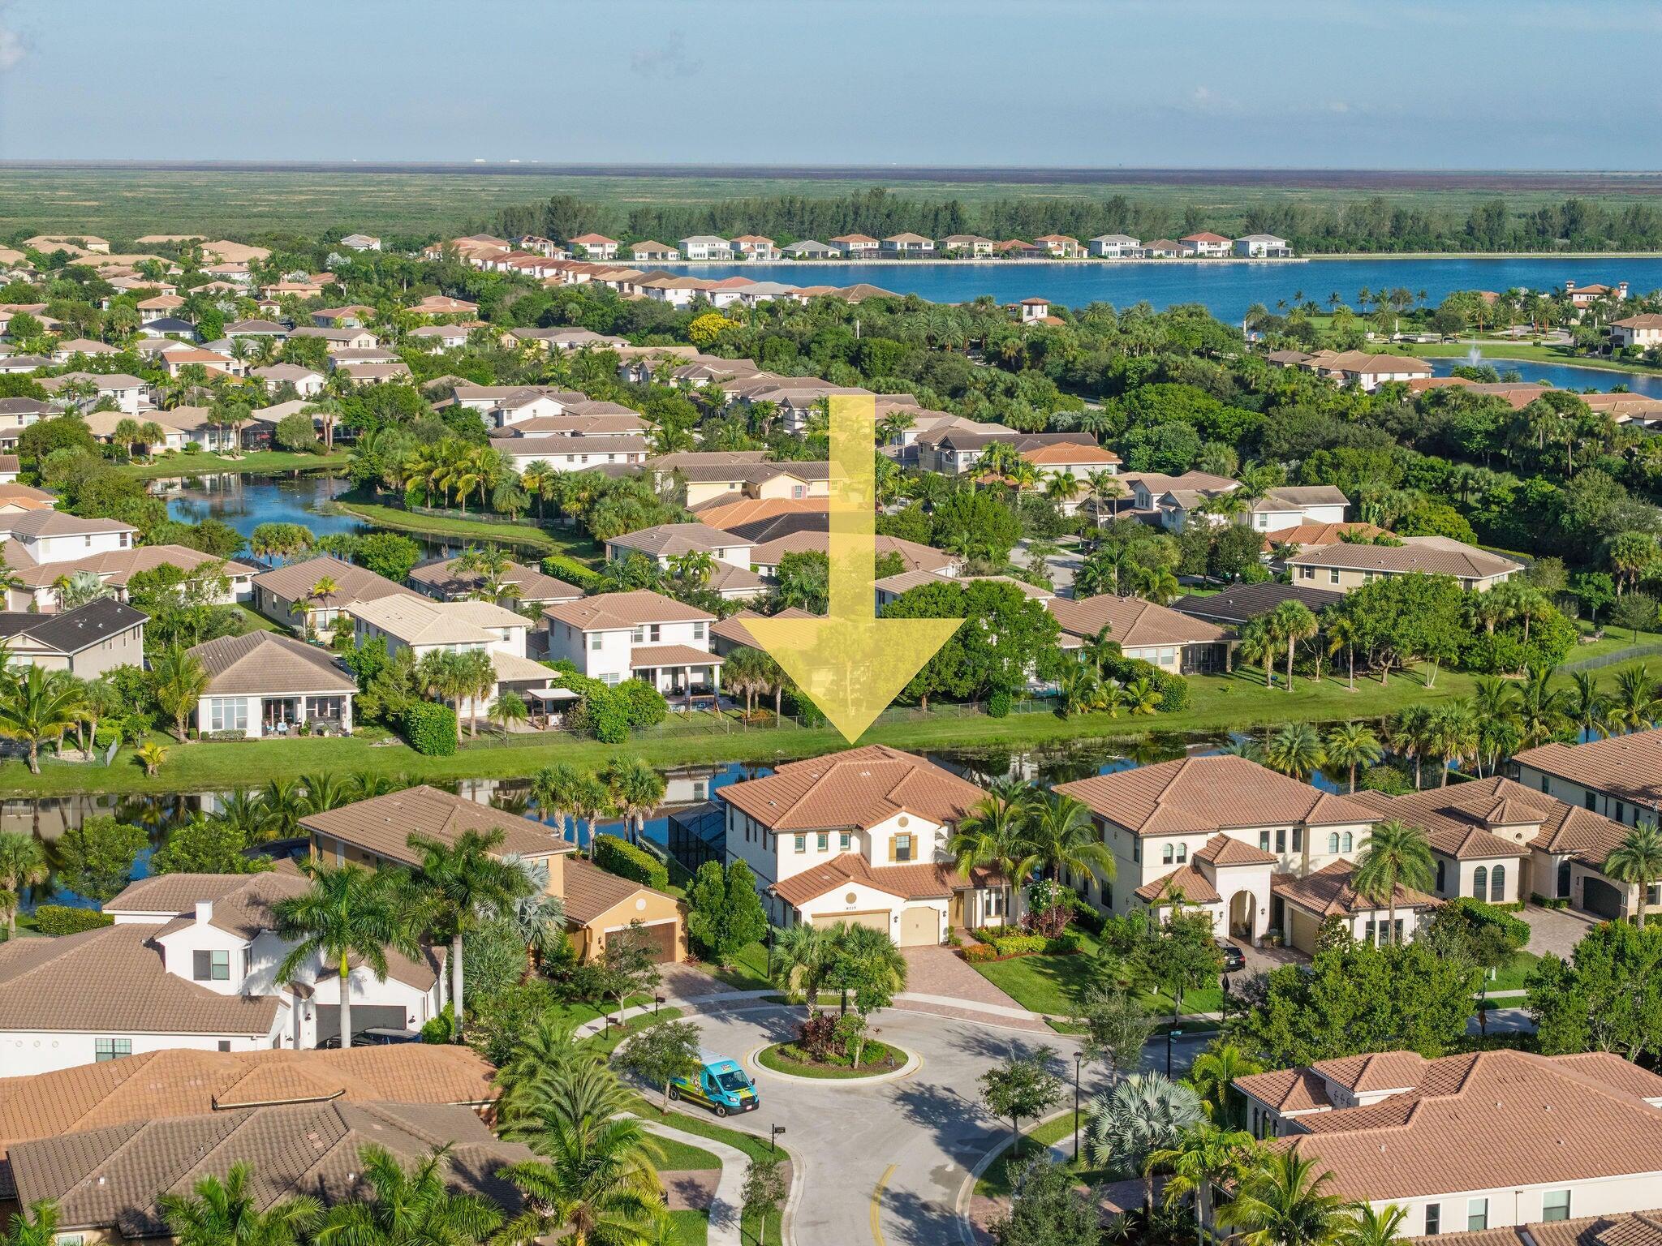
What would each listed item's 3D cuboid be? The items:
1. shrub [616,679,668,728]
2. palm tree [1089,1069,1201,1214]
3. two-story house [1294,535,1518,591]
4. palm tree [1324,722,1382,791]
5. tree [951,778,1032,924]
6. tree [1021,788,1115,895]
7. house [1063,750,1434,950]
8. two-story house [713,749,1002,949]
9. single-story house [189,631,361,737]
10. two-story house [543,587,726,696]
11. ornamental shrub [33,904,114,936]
[{"bbox_3d":[-15.540,6.534,277.113,4.393,3.684,4.393,0,8,-3],"label":"shrub"},{"bbox_3d":[14.816,24.109,156.153,5.400,6.600,5.400,0,8,0],"label":"palm tree"},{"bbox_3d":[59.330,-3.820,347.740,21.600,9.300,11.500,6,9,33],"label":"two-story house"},{"bbox_3d":[37.947,10.253,243.424,4.239,5.831,4.239,2,8,9],"label":"palm tree"},{"bbox_3d":[9.859,14.243,200.512,5.362,9.206,5.362,1,8,3],"label":"tree"},{"bbox_3d":[13.985,14.576,200.107,5.970,8.698,5.970,1,8,4],"label":"tree"},{"bbox_3d":[26.200,14.270,213.530,17.300,10.000,24.800,-2,8,-15],"label":"house"},{"bbox_3d":[2.166,13.347,211.730,16.507,9.127,24.081,-2,8,-17],"label":"two-story house"},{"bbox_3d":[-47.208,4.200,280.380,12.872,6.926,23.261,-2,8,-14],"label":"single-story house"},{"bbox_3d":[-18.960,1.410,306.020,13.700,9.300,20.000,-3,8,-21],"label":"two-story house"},{"bbox_3d":[-46.913,18.668,210.535,5.400,1.600,1.600,4,9,23],"label":"ornamental shrub"}]

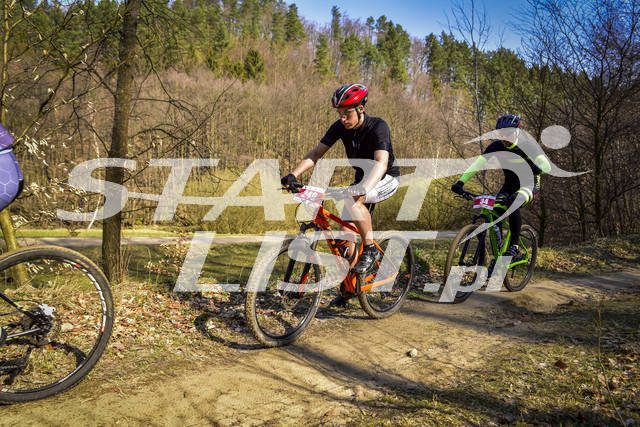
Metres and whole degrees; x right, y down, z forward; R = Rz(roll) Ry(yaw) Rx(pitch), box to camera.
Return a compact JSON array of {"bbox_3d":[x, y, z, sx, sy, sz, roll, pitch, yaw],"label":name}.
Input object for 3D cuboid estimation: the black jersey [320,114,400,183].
[{"bbox_3d":[0.332,-0.475,4.240,0.420,0.560,0.560,-20,16,-42],"label":"black jersey"}]

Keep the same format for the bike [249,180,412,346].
[{"bbox_3d":[0.178,0.360,4.190,1.830,1.080,0.740,-3,7,-44],"label":"bike"}]

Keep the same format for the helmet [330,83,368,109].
[{"bbox_3d":[0.209,-0.820,3.880,0.215,0.160,0.285,0,16,46],"label":"helmet"}]

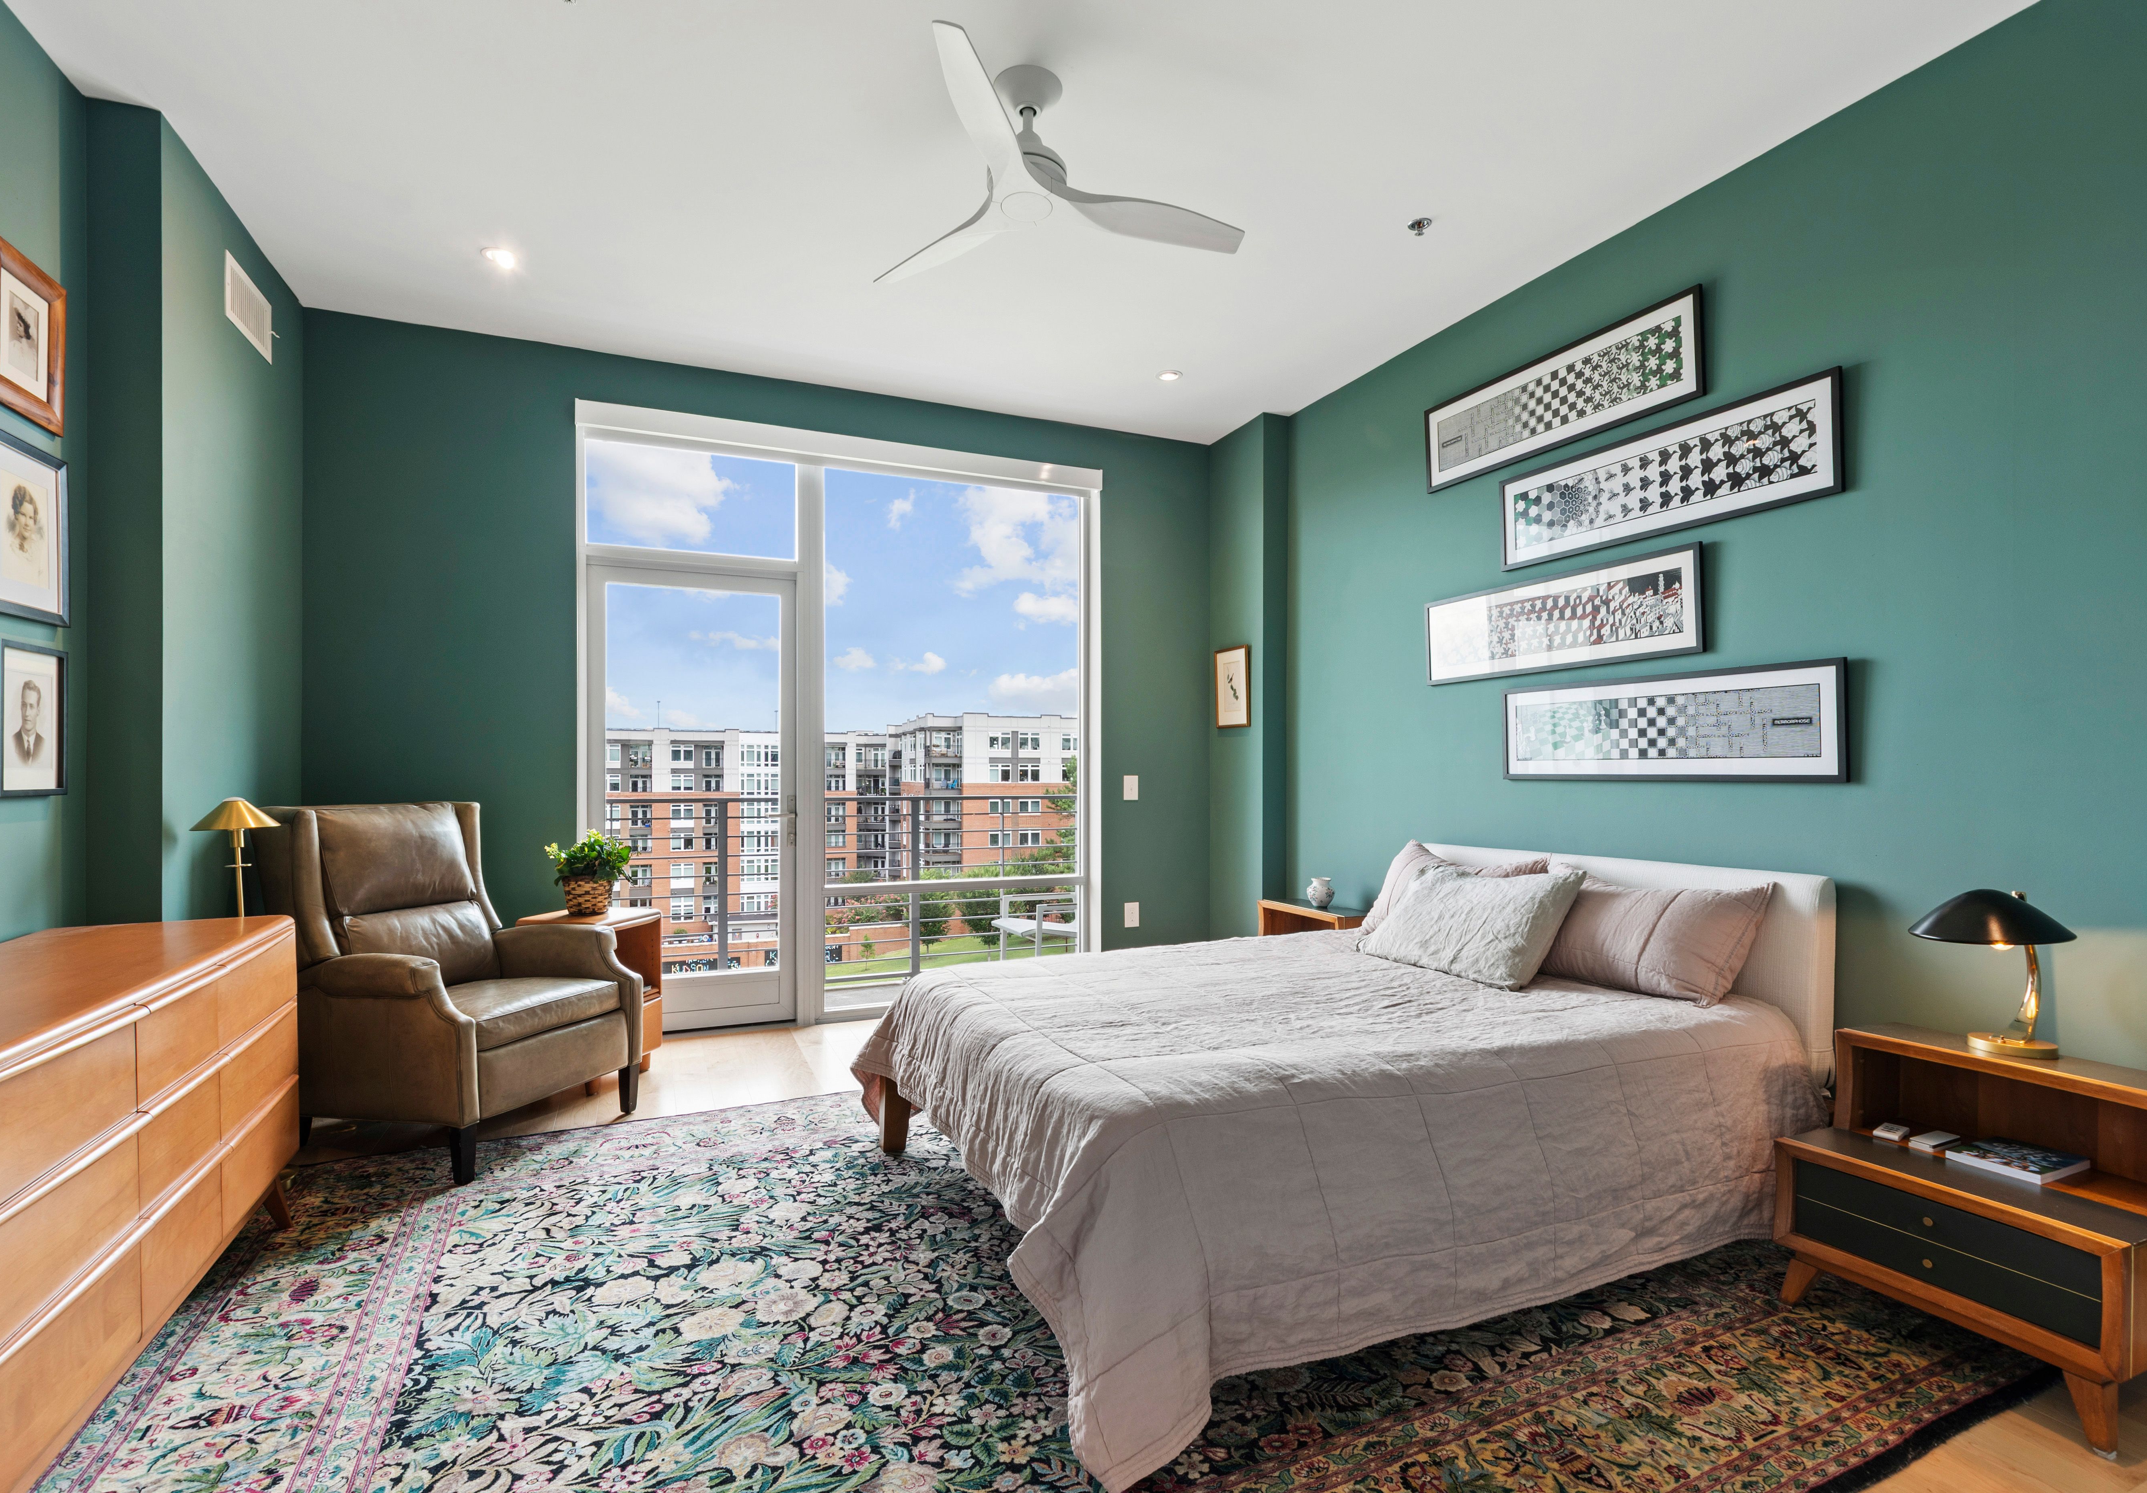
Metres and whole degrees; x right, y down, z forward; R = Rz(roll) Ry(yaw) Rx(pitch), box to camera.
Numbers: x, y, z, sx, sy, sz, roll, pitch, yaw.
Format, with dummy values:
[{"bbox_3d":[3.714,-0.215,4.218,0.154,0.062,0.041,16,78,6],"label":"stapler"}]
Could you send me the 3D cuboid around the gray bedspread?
[{"bbox_3d":[0.640,0.937,2.629,2.160,0.528,1.632,0,-1,-24],"label":"gray bedspread"}]

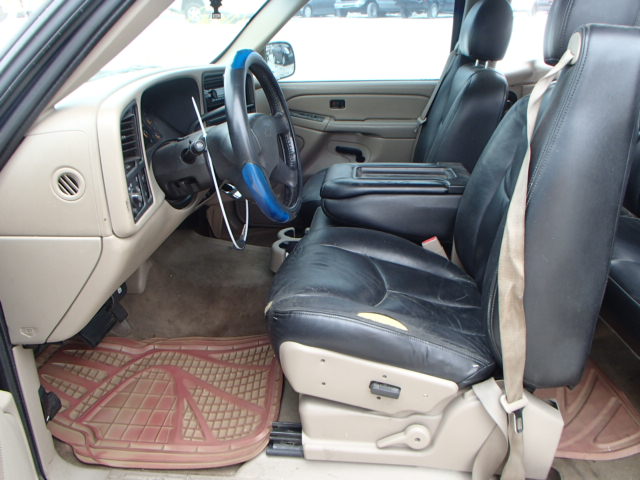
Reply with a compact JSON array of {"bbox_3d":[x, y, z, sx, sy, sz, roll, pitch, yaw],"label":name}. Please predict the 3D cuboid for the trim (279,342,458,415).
[{"bbox_3d":[0.087,0.279,1.040,0.356,0.120,0.045,13,27,2],"label":"trim"}]

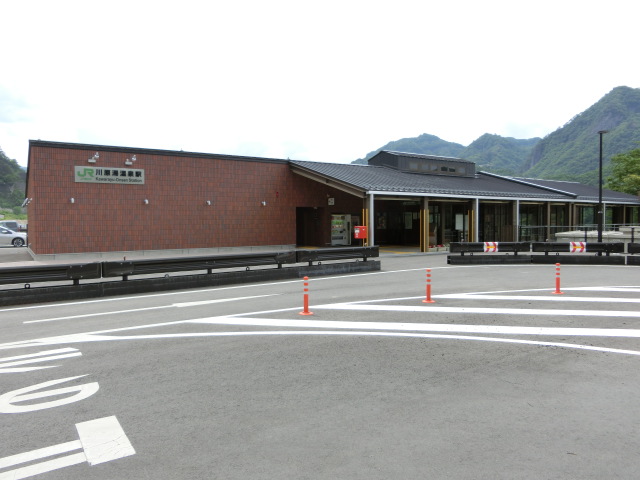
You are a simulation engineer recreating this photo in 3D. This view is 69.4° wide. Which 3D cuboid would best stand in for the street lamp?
[{"bbox_3d":[10.977,-1.711,17.888,0.320,5.060,0.460,-1,2,-20],"label":"street lamp"}]

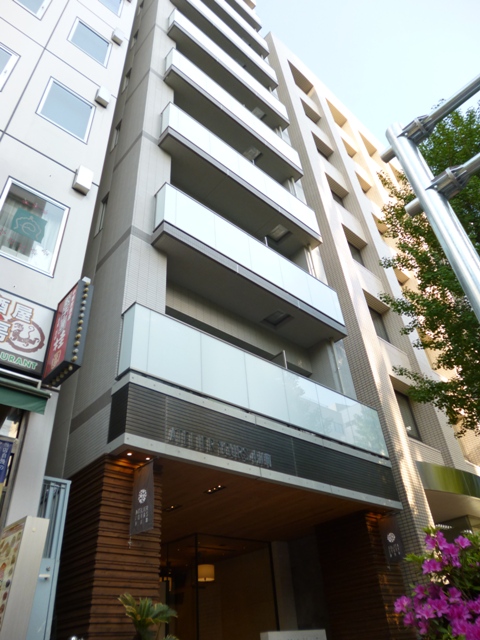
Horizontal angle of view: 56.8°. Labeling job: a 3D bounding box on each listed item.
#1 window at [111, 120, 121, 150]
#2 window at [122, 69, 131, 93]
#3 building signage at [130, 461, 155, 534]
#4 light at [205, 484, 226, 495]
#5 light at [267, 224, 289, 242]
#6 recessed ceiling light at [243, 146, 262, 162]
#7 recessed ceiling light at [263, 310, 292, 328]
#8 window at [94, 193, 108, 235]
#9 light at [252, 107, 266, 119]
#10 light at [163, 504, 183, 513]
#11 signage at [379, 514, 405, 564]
[{"bbox_3d":[-3.522,-5.263,12.836,0.110,1.420,0.447,26,-48,-33],"label":"window"},{"bbox_3d":[-3.779,-8.037,15.036,0.110,1.420,0.447,26,-48,-33],"label":"window"},{"bbox_3d":[-1.230,2.207,5.528,0.410,0.813,0.020,-32,-46,30],"label":"building signage"},{"bbox_3d":[-0.415,2.703,7.134,0.130,0.070,0.420,26,-48,-33],"label":"light"},{"bbox_3d":[1.165,-2.567,13.369,0.557,0.080,0.557,26,-48,-33],"label":"light"},{"bbox_3d":[0.410,-5.585,15.204,0.557,0.080,0.557,26,-48,-33],"label":"recessed ceiling light"},{"bbox_3d":[0.921,-0.037,10.803,0.557,0.080,0.557,26,-48,-33],"label":"recessed ceiling light"},{"bbox_3d":[-3.265,-2.489,10.636,0.110,1.420,0.447,26,-48,-33],"label":"window"},{"bbox_3d":[0.665,-8.109,17.779,0.557,0.080,0.557,26,-48,-33],"label":"light"},{"bbox_3d":[-1.171,3.275,7.766,0.130,0.070,0.420,26,-48,-33],"label":"light"},{"bbox_3d":[2.954,4.247,8.612,0.020,0.813,0.410,28,-49,-35],"label":"signage"}]

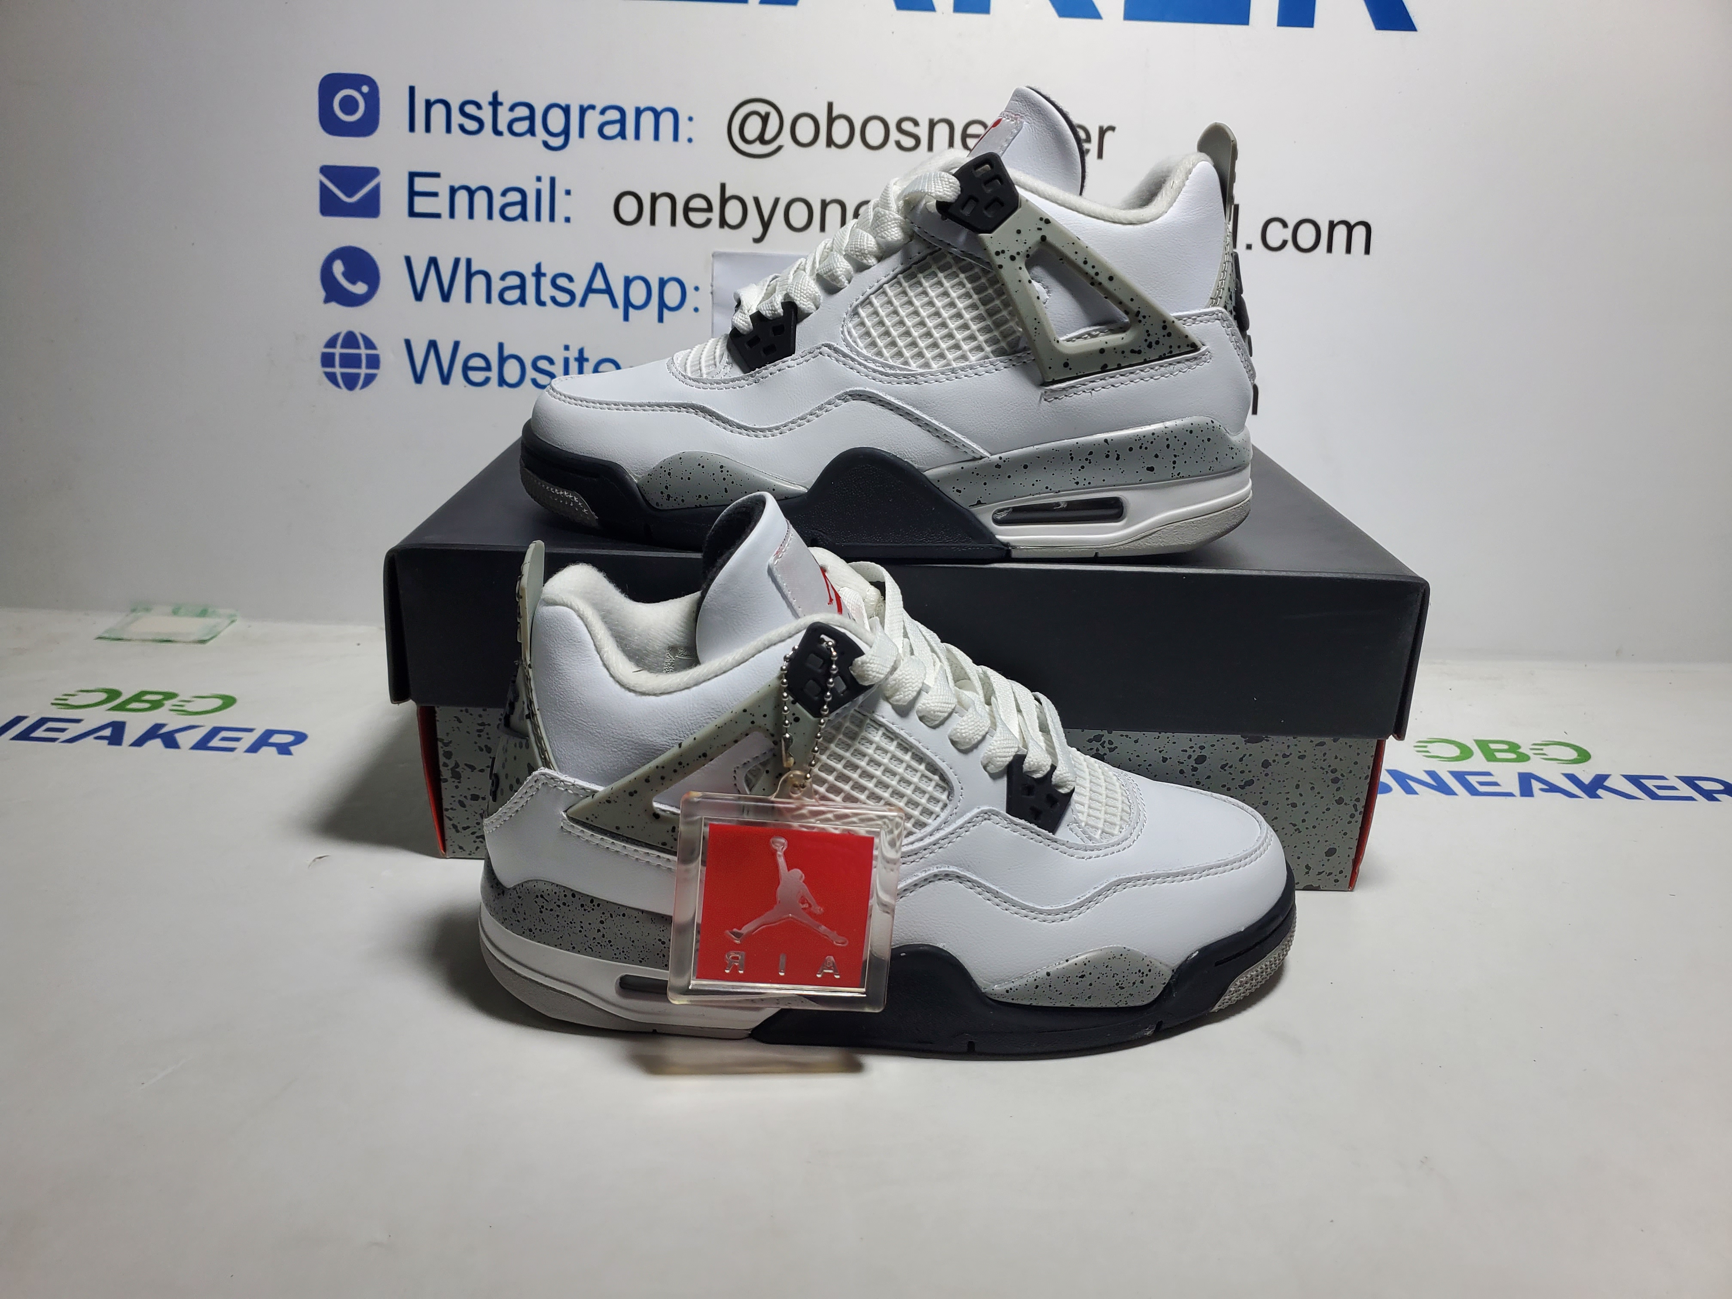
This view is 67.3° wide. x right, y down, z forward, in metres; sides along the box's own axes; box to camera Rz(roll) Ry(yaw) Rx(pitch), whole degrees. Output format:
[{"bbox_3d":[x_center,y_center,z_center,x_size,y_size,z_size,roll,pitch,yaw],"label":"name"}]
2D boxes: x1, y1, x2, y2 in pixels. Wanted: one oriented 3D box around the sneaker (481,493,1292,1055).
[{"bbox_3d":[0.010,0.030,0.408,0.269,0.157,0.102,2,21,-1],"label":"sneaker"}]

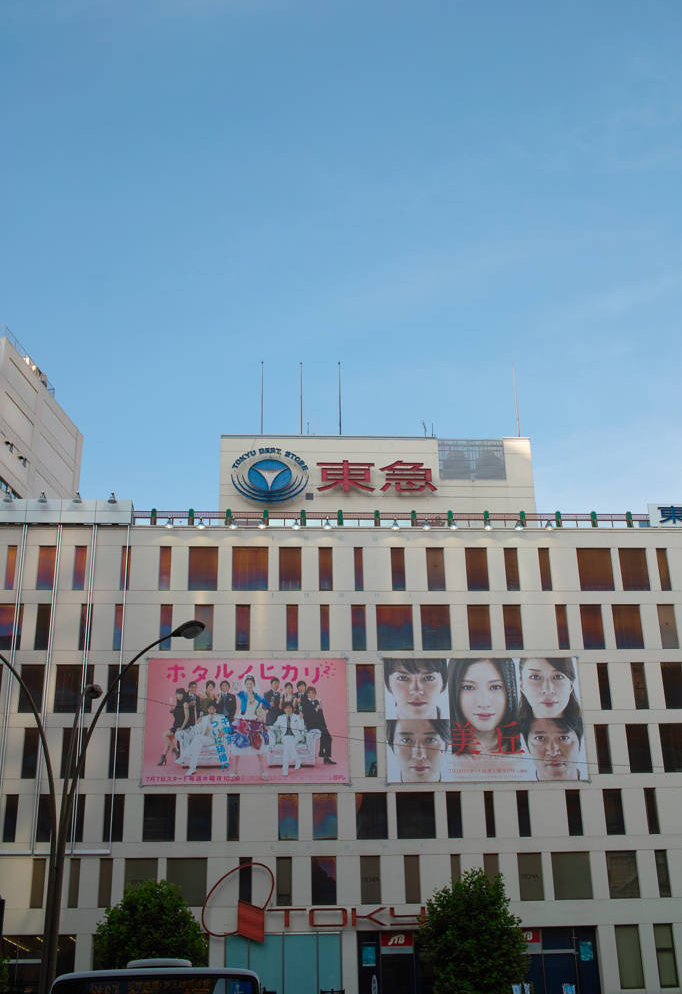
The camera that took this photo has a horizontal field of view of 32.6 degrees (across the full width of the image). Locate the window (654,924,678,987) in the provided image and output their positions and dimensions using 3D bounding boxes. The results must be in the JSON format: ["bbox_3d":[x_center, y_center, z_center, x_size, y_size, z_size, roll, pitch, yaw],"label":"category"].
[{"bbox_3d":[18.777,26.479,67.259,1.097,3.437,0.150,0,-21,-4],"label":"window"}]

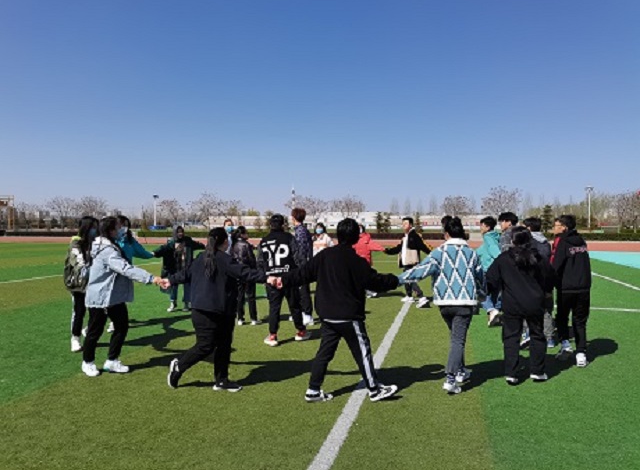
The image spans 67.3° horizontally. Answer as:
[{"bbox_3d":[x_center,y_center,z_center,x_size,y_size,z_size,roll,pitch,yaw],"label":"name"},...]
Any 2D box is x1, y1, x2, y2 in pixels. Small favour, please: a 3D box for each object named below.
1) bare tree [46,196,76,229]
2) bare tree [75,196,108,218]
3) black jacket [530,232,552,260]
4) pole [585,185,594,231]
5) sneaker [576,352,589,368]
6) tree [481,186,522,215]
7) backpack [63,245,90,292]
[{"bbox_3d":[-46.239,-3.685,85.929,4.900,6.700,4.900,0,1,0],"label":"bare tree"},{"bbox_3d":[-39.454,-3.971,83.000,5.871,5.698,5.577,0,2,0],"label":"bare tree"},{"bbox_3d":[2.833,0.297,6.350,0.480,0.680,0.340,-1,2,-43],"label":"black jacket"},{"bbox_3d":[66.169,-6.340,117.881,1.800,11.200,1.800,0,1,0],"label":"pole"},{"bbox_3d":[3.042,1.434,5.599,0.110,0.130,0.280,1,1,26],"label":"sneaker"},{"bbox_3d":[29.451,-4.422,78.000,6.815,7.221,6.474,0,2,0],"label":"tree"},{"bbox_3d":[-3.191,0.432,6.300,0.220,0.520,0.330,-1,2,-41],"label":"backpack"}]

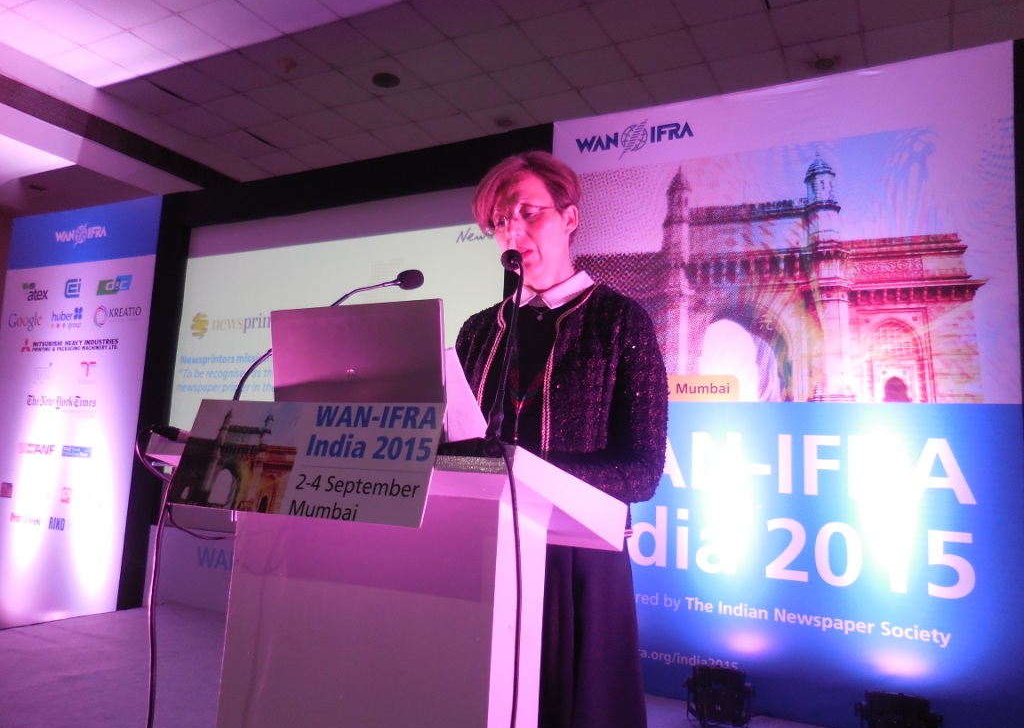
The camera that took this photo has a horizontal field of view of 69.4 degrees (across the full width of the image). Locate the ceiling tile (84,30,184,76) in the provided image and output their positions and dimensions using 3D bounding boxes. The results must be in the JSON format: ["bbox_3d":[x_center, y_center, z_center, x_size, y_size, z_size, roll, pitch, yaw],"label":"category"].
[{"bbox_3d":[-3.314,-2.732,6.528,0.600,0.025,0.600,-1,-7,28],"label":"ceiling tile"}]

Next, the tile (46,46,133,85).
[{"bbox_3d":[-3.845,-2.722,6.806,0.600,0.025,0.600,-1,-7,28],"label":"tile"}]

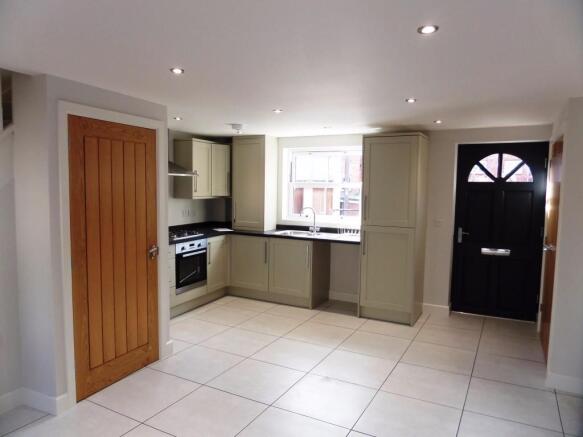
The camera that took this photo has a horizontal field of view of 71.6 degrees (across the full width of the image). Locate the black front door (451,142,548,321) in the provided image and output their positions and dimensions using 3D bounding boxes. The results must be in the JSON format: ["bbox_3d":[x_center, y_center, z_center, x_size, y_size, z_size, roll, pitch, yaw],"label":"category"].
[{"bbox_3d":[2.339,0.151,4.598,0.910,2.000,0.060,3,5,27],"label":"black front door"}]

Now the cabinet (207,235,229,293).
[{"bbox_3d":[-1.231,0.587,5.482,0.580,0.730,0.440,3,5,27],"label":"cabinet"}]

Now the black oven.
[{"bbox_3d":[-1.439,0.559,5.020,0.560,0.597,0.593,3,5,27],"label":"black oven"}]

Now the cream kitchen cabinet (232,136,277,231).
[{"bbox_3d":[-0.546,-0.487,5.799,0.560,1.300,0.318,3,5,27],"label":"cream kitchen cabinet"}]

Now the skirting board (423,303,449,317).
[{"bbox_3d":[1.760,1.115,4.915,0.325,0.115,0.020,3,5,27],"label":"skirting board"}]

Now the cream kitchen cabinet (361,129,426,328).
[{"bbox_3d":[1.217,0.107,4.799,0.622,2.130,0.586,3,5,27],"label":"cream kitchen cabinet"}]

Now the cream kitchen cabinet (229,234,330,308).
[{"bbox_3d":[-0.171,0.667,5.527,1.260,0.870,0.580,3,5,27],"label":"cream kitchen cabinet"}]

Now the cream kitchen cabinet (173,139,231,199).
[{"bbox_3d":[-1.231,-0.672,5.678,0.330,0.780,0.850,3,5,27],"label":"cream kitchen cabinet"}]

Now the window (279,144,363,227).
[{"bbox_3d":[0.418,-0.454,5.577,1.205,1.050,0.090,3,5,27],"label":"window"}]

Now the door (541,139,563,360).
[{"bbox_3d":[2.461,0.263,3.827,0.040,1.980,0.760,3,5,27],"label":"door"}]

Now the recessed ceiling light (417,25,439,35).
[{"bbox_3d":[0.594,-0.819,1.758,0.092,0.025,0.092,3,5,27],"label":"recessed ceiling light"}]

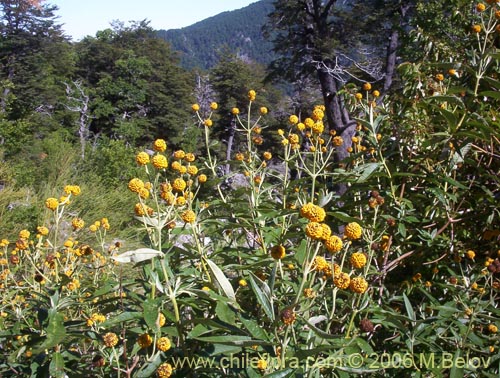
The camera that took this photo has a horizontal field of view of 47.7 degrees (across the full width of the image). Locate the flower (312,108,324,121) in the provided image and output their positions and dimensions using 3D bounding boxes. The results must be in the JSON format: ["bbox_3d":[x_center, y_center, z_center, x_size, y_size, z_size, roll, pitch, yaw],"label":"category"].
[{"bbox_3d":[0.147,-0.158,1.200,0.024,0.024,0.024,0,4,0],"label":"flower"}]

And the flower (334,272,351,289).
[{"bbox_3d":[0.153,0.153,0.940,0.027,0.027,0.027,0,4,0],"label":"flower"}]

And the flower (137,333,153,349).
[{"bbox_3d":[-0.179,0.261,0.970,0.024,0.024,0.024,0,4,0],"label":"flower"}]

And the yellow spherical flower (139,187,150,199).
[{"bbox_3d":[-0.183,0.008,0.980,0.020,0.020,0.020,0,4,0],"label":"yellow spherical flower"}]

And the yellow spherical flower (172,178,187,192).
[{"bbox_3d":[-0.126,-0.007,1.020,0.024,0.024,0.024,0,4,0],"label":"yellow spherical flower"}]

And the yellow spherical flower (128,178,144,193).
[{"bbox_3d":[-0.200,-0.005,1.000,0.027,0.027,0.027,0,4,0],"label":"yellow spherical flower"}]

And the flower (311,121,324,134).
[{"bbox_3d":[0.139,-0.125,1.150,0.024,0.024,0.024,0,4,0],"label":"flower"}]

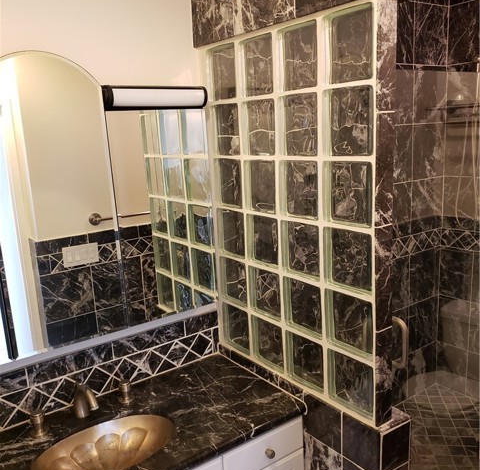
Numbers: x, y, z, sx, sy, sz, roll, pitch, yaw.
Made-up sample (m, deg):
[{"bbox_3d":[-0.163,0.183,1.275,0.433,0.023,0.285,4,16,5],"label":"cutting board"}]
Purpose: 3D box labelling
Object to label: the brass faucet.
[{"bbox_3d":[-0.524,0.589,1.653,0.046,0.122,0.150,-11,15,-35],"label":"brass faucet"}]

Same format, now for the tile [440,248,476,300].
[{"bbox_3d":[1.336,0.235,2.972,0.010,0.312,0.202,-12,15,-35],"label":"tile"}]

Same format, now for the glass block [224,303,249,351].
[{"bbox_3d":[0.016,0.384,2.042,0.085,0.194,0.194,-11,15,-35],"label":"glass block"}]

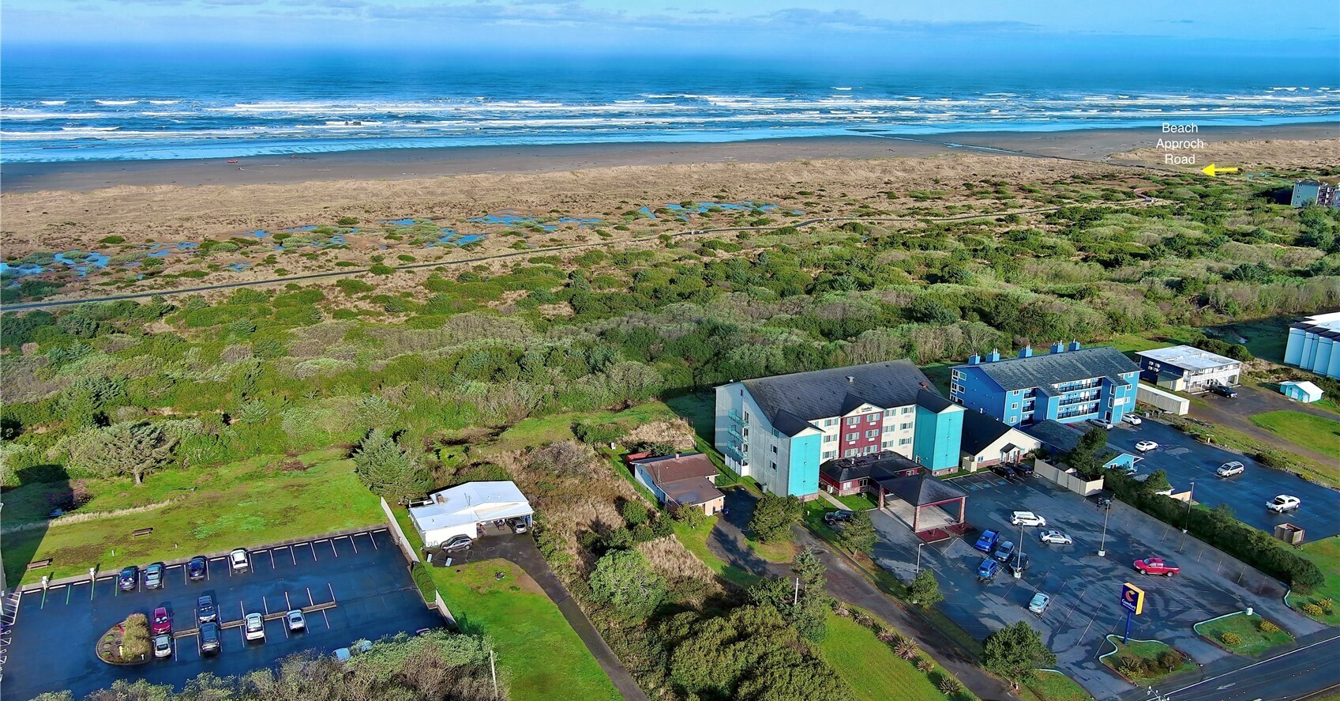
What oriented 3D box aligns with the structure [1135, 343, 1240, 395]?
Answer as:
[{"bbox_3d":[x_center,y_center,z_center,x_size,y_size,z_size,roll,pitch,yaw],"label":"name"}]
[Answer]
[{"bbox_3d":[112.060,4.030,233.890,15.510,5.430,15.300,-7,18,-23],"label":"structure"}]

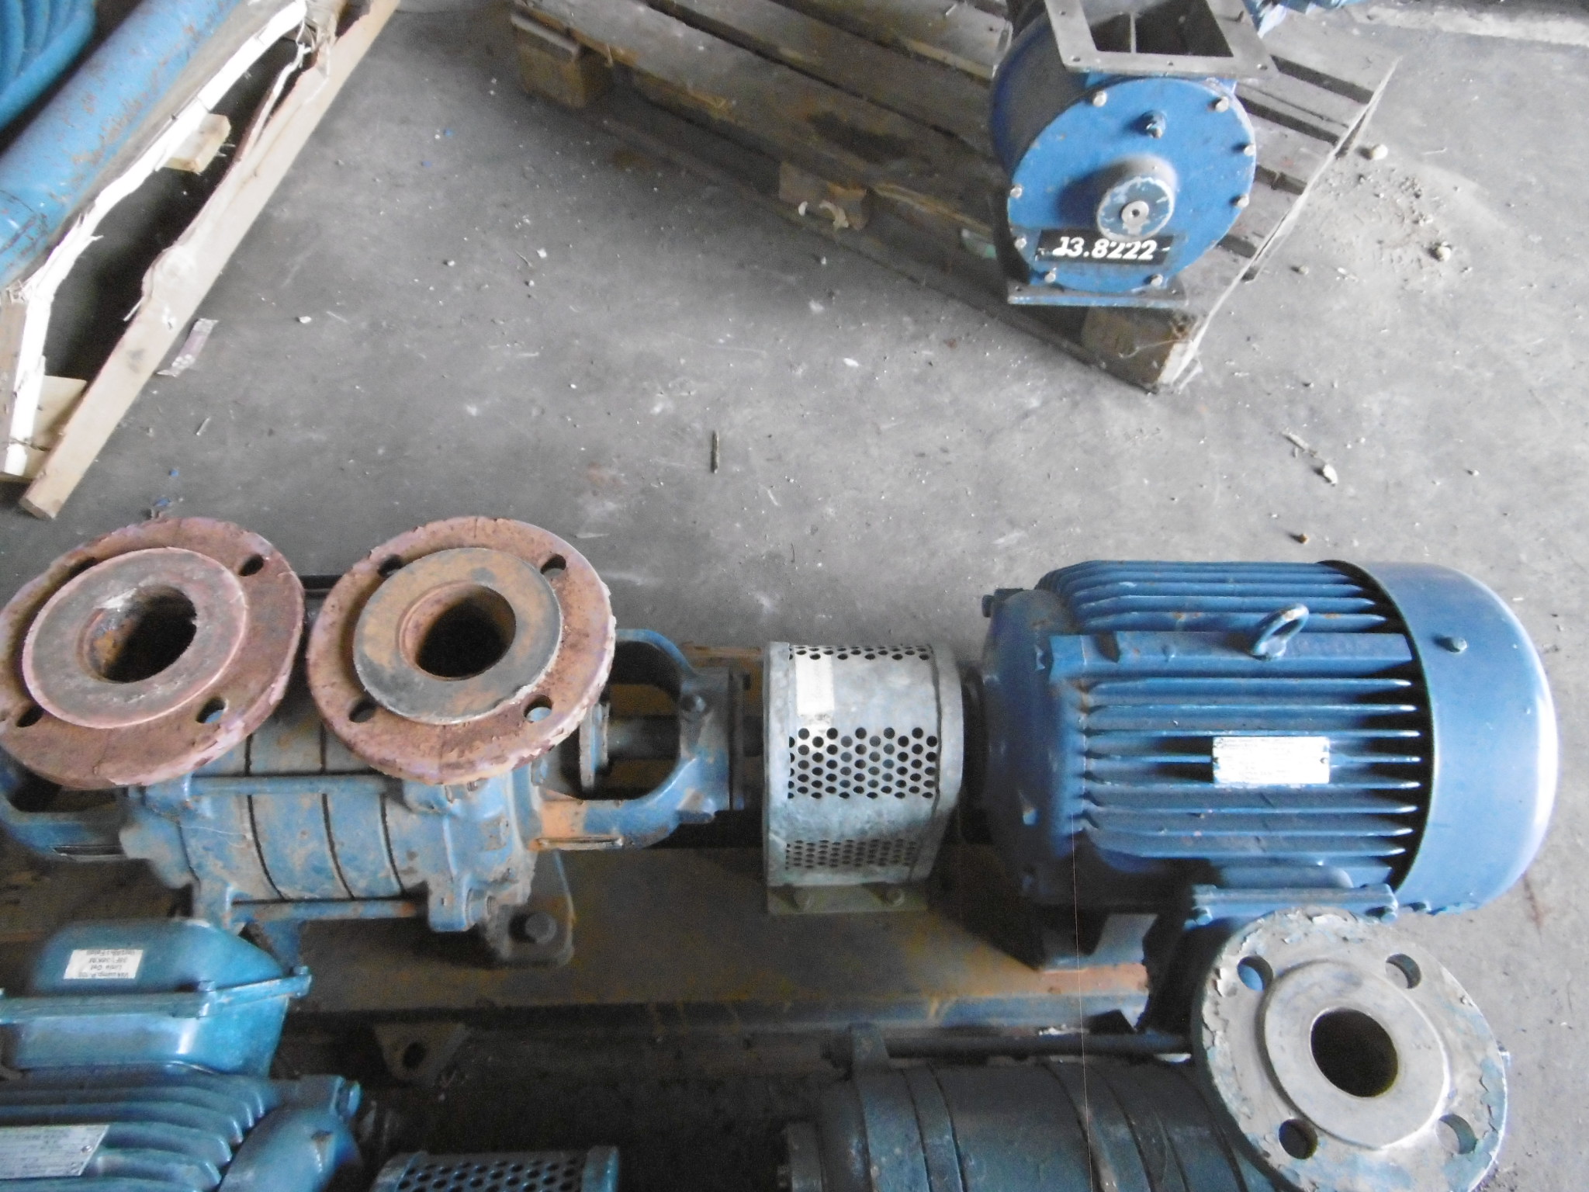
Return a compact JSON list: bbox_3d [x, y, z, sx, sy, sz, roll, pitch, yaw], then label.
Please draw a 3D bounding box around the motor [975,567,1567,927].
[{"bbox_3d":[0.325,0.117,0.865,0.405,0.285,0.300,0,55,-1],"label":"motor"}]

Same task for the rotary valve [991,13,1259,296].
[{"bbox_3d":[0.397,-0.564,1.357,0.283,0.311,0.323,2,55,0],"label":"rotary valve"}]

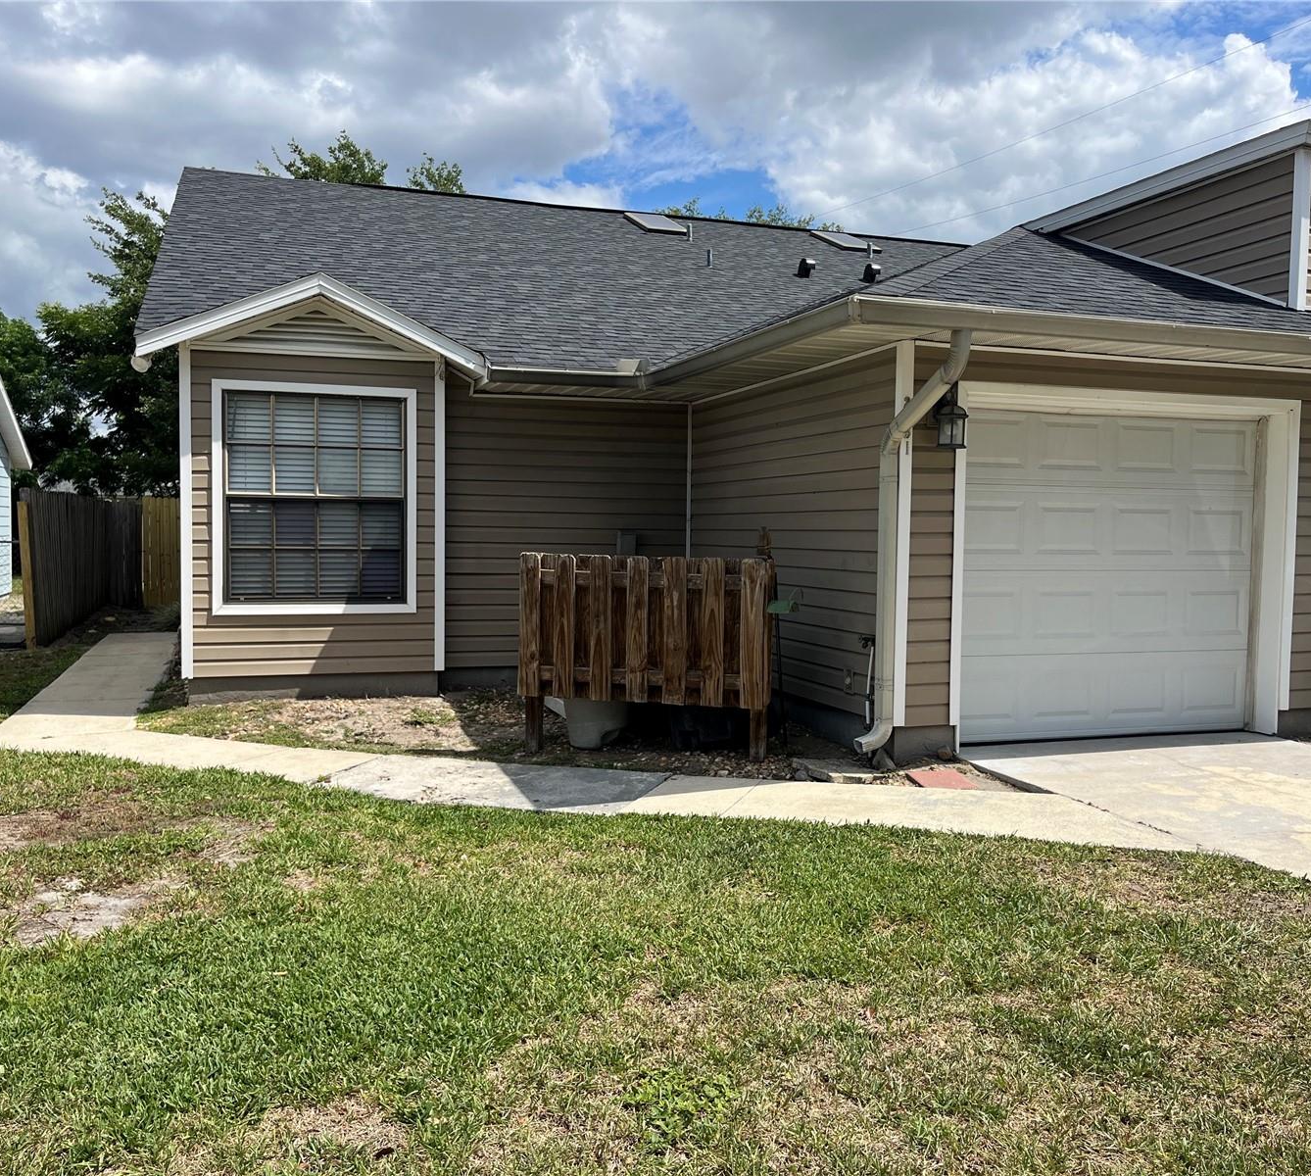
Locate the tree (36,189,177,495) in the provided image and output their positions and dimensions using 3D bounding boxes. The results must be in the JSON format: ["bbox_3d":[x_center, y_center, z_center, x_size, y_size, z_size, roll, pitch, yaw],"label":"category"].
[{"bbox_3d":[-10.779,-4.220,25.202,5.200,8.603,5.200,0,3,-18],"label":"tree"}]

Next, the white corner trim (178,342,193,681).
[{"bbox_3d":[-3.399,-0.544,8.530,0.080,2.402,0.080,0,3,-18],"label":"white corner trim"}]

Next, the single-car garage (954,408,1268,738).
[{"bbox_3d":[2.892,-0.069,7.557,2.360,2.090,0.060,0,3,-18],"label":"single-car garage"}]

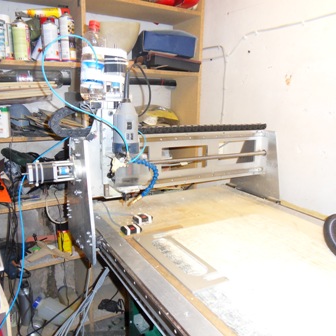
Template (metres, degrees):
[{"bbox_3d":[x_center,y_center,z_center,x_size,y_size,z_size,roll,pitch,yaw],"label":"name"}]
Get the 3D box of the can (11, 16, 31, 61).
[{"bbox_3d":[-0.649,-0.569,1.375,0.066,0.185,0.066,-6,13,-29],"label":"can"}]

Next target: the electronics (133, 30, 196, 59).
[{"bbox_3d":[-0.021,-0.707,1.816,0.320,0.115,0.200,-4,13,-24],"label":"electronics"}]

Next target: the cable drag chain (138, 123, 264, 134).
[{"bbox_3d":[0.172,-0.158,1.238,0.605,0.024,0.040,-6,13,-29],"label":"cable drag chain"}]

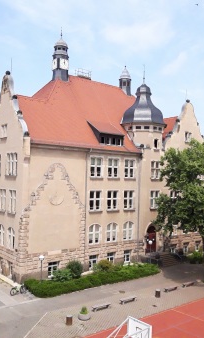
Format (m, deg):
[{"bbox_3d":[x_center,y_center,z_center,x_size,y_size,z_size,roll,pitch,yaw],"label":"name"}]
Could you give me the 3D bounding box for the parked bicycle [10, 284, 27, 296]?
[{"bbox_3d":[-8.483,12.347,34.638,1.720,1.050,0.580,3,-3,-37],"label":"parked bicycle"}]

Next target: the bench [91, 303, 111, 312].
[{"bbox_3d":[0.012,12.851,31.470,1.850,0.420,0.430,3,-3,-38],"label":"bench"}]

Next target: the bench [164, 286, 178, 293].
[{"bbox_3d":[7.580,13.219,37.205,1.850,0.420,0.430,3,-3,-38],"label":"bench"}]

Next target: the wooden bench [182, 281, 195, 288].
[{"bbox_3d":[10.006,13.336,39.032,1.850,0.420,0.430,3,-3,-38],"label":"wooden bench"}]

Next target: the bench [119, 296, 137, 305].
[{"bbox_3d":[2.631,12.818,33.150,1.900,0.450,0.500,3,-3,-39],"label":"bench"}]

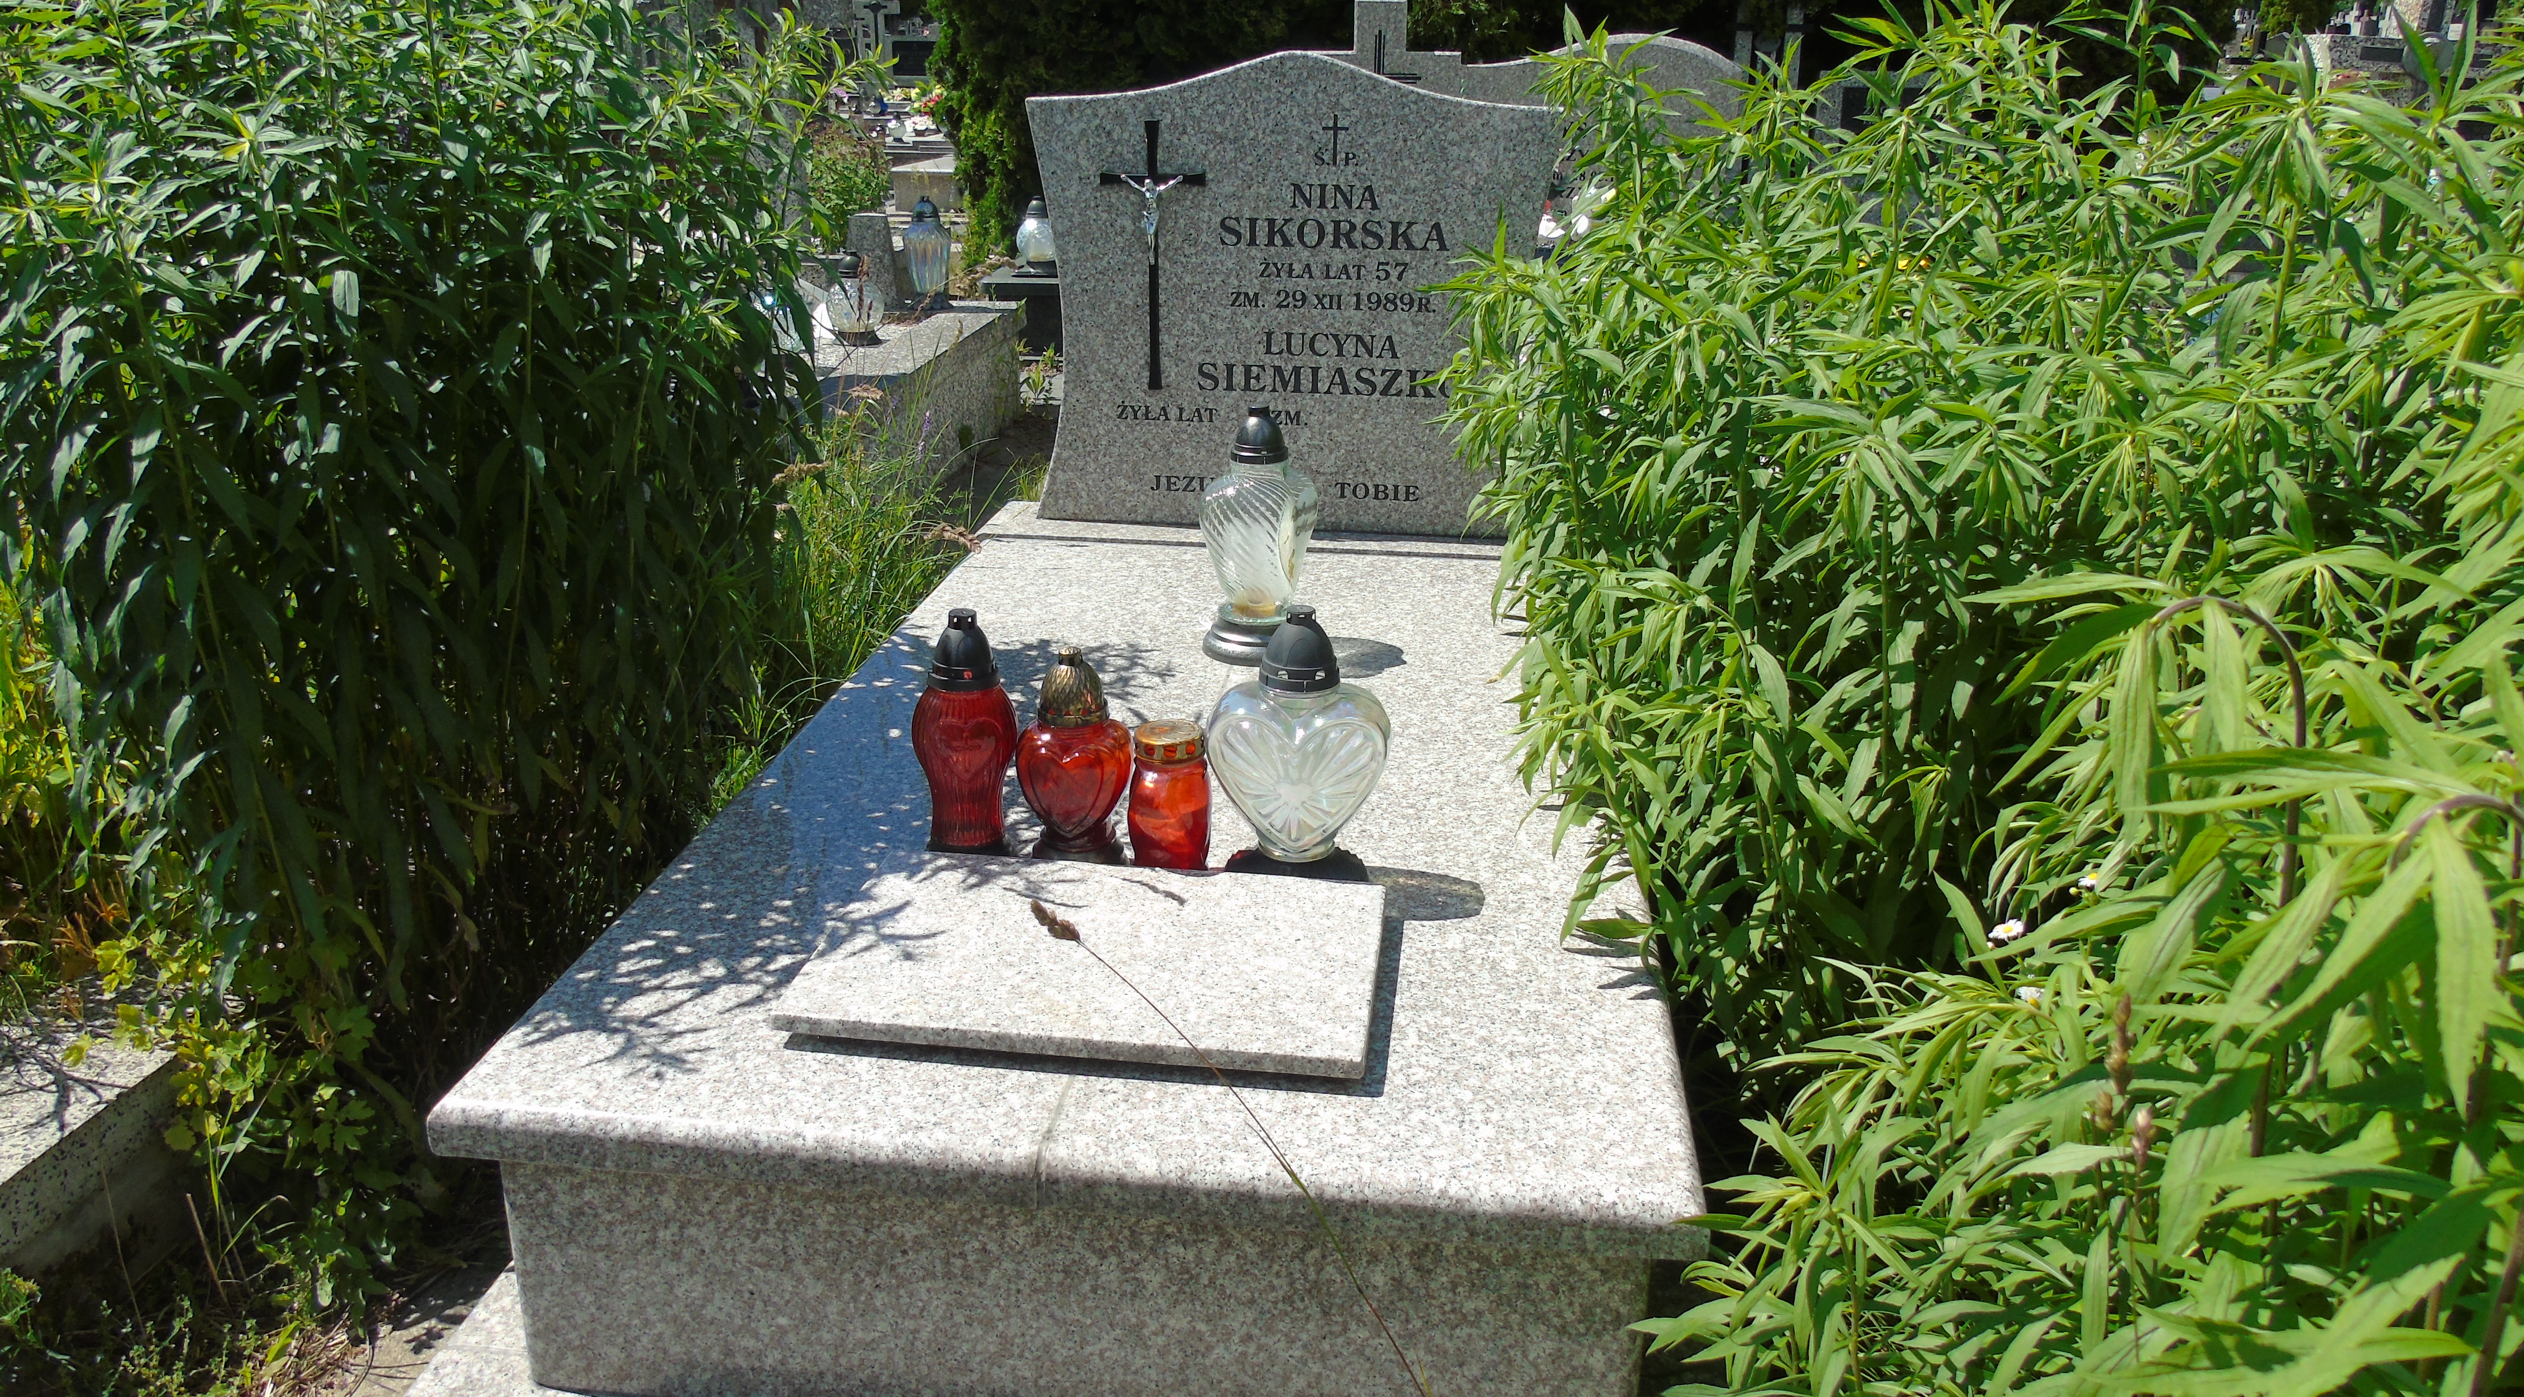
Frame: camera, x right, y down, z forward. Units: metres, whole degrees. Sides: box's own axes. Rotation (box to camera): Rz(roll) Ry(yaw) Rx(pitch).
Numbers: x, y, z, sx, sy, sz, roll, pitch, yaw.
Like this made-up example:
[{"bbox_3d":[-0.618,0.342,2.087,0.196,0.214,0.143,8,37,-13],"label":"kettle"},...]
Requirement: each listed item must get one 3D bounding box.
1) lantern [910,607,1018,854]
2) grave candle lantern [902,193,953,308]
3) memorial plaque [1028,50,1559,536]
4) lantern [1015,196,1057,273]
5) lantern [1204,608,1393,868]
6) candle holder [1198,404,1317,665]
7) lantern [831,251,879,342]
[{"bbox_3d":[-0.302,0.036,1.808,0.105,0.259,0.105,3,21,5],"label":"lantern"},{"bbox_3d":[-1.013,-1.336,5.467,0.145,0.327,0.145,3,21,5],"label":"grave candle lantern"},{"bbox_3d":[0.046,-0.645,2.929,0.825,0.749,0.082,3,21,5],"label":"memorial plaque"},{"bbox_3d":[-0.745,-1.539,6.064,0.144,0.253,0.144,3,21,5],"label":"lantern"},{"bbox_3d":[0.036,0.048,1.773,0.173,0.275,0.112,3,21,5],"label":"lantern"},{"bbox_3d":[-0.001,-0.220,2.402,0.155,0.328,0.155,3,21,5],"label":"candle holder"},{"bbox_3d":[-1.101,-1.084,4.921,0.144,0.239,0.144,3,21,5],"label":"lantern"}]

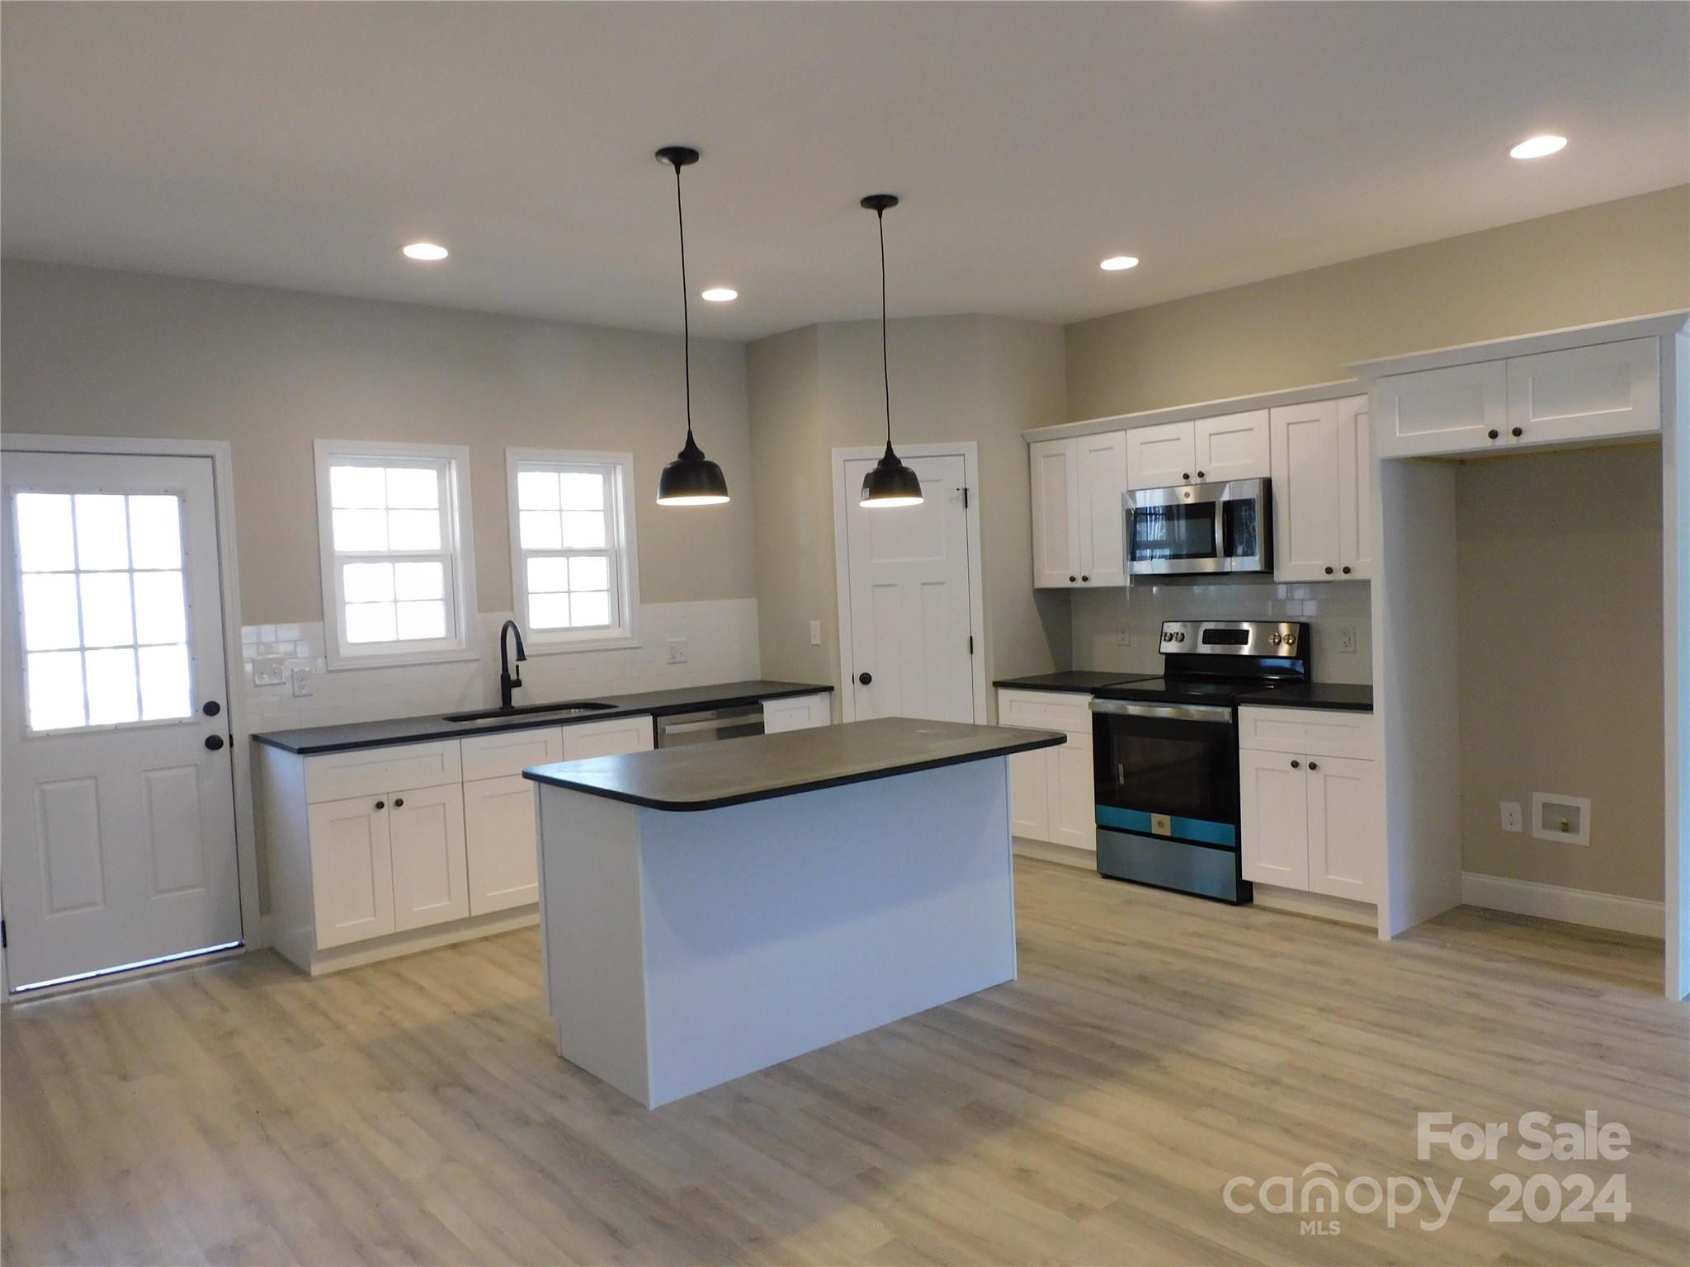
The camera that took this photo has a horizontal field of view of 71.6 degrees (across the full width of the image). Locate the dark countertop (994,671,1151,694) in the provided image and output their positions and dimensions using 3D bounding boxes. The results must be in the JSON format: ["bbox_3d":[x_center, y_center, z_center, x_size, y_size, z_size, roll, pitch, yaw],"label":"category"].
[{"bbox_3d":[1.225,0.253,6.030,0.645,0.030,0.641,-5,4,-40],"label":"dark countertop"}]

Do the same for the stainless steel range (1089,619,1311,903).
[{"bbox_3d":[1.655,0.569,5.488,0.695,1.190,0.752,-5,4,-40],"label":"stainless steel range"}]

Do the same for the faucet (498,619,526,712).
[{"bbox_3d":[-1.539,0.156,5.519,0.095,0.420,0.242,-5,4,-40],"label":"faucet"}]

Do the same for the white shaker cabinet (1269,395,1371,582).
[{"bbox_3d":[2.193,-0.606,5.007,0.327,0.759,0.604,-5,4,-40],"label":"white shaker cabinet"}]

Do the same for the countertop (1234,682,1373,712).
[{"bbox_3d":[2.106,0.274,4.944,0.648,0.035,0.593,-5,4,-40],"label":"countertop"}]

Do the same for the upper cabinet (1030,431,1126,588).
[{"bbox_3d":[1.314,-0.626,6.062,0.327,0.759,0.609,-5,4,-40],"label":"upper cabinet"}]

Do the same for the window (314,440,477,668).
[{"bbox_3d":[-2.045,-0.361,5.365,0.688,1.002,0.110,-5,4,-40],"label":"window"}]

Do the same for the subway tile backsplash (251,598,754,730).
[{"bbox_3d":[-1.491,0.121,5.745,2.643,0.462,0.018,-5,4,-40],"label":"subway tile backsplash"}]

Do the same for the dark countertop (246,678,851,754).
[{"bbox_3d":[-1.276,0.370,5.553,2.640,0.030,0.650,-5,4,-40],"label":"dark countertop"}]

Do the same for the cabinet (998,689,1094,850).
[{"bbox_3d":[1.242,0.668,6.023,0.646,0.794,0.607,-5,4,-40],"label":"cabinet"}]

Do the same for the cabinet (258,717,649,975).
[{"bbox_3d":[-1.661,0.855,5.208,1.518,0.865,0.646,-5,4,-40],"label":"cabinet"}]

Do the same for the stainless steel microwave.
[{"bbox_3d":[1.722,-0.484,5.507,0.425,0.419,0.757,-5,4,-40],"label":"stainless steel microwave"}]

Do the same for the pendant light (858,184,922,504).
[{"bbox_3d":[0.145,-0.998,4.162,0.227,1.059,0.227,-2,3,0],"label":"pendant light"}]

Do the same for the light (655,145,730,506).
[{"bbox_3d":[-0.489,-0.934,3.611,0.226,1.062,0.226,-2,3,0],"label":"light"}]

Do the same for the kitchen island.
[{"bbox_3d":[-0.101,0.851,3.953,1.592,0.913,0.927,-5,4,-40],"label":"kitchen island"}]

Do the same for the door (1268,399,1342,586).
[{"bbox_3d":[1.988,-0.602,5.042,0.022,0.759,0.300,-4,4,-40],"label":"door"}]

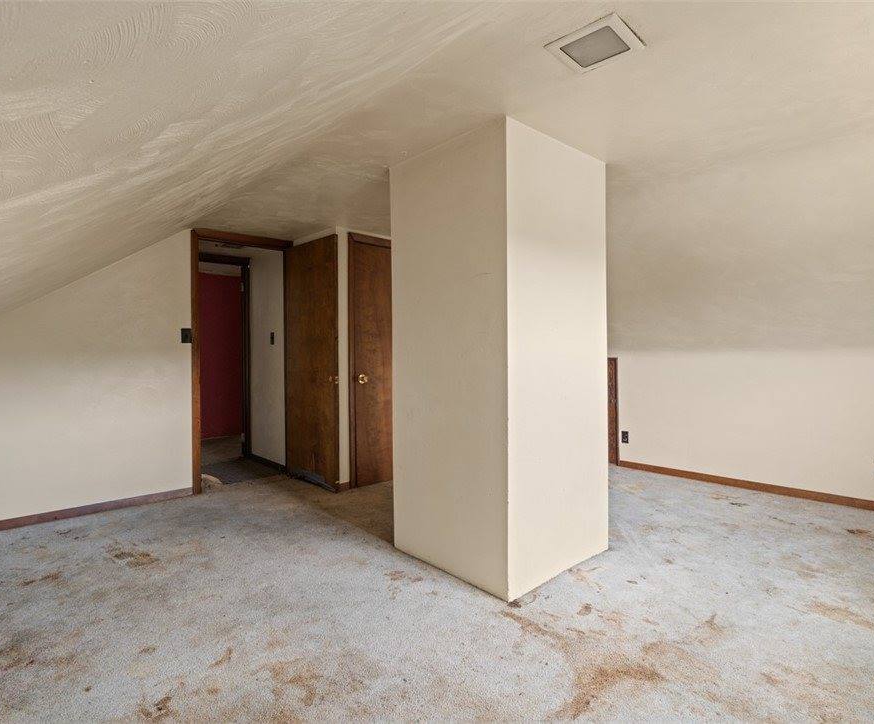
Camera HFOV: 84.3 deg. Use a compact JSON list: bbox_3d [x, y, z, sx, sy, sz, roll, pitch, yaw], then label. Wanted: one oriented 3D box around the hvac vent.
[{"bbox_3d":[0.534,-1.061,1.634,0.237,0.020,0.232,0,1,44],"label":"hvac vent"}]

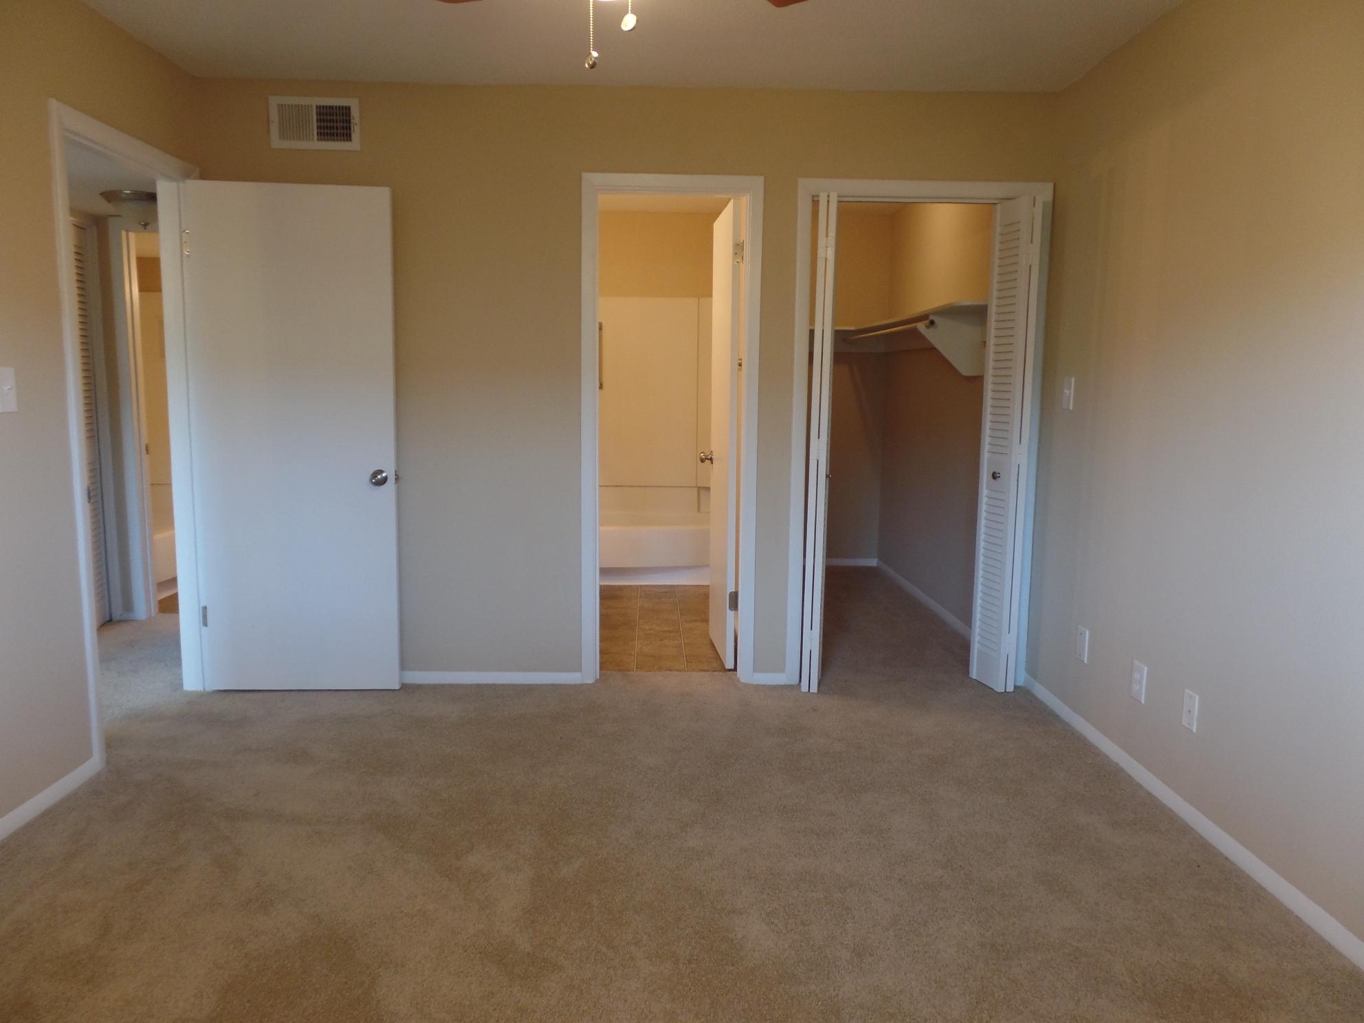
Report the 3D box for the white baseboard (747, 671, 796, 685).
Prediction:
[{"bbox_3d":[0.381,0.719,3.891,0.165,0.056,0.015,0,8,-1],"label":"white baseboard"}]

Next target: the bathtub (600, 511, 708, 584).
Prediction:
[{"bbox_3d":[-0.388,0.240,6.201,1.500,0.380,0.760,0,8,-1],"label":"bathtub"}]

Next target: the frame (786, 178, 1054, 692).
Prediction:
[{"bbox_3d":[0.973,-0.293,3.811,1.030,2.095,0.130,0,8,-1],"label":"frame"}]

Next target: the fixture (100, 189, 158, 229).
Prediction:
[{"bbox_3d":[-2.368,-1.333,3.992,0.390,0.170,0.390,0,8,-1],"label":"fixture"}]

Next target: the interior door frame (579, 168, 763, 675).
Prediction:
[{"bbox_3d":[-0.048,-0.306,3.803,0.730,2.103,0.120,0,8,-1],"label":"interior door frame"}]

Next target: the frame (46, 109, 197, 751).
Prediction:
[{"bbox_3d":[-1.949,-0.248,3.255,0.120,2.090,0.870,0,8,-1],"label":"frame"}]

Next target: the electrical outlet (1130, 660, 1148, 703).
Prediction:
[{"bbox_3d":[1.494,0.560,2.970,0.010,0.117,0.073,0,8,-1],"label":"electrical outlet"}]

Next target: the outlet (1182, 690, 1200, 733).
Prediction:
[{"bbox_3d":[1.499,0.588,2.682,0.010,0.114,0.071,0,8,-1],"label":"outlet"}]

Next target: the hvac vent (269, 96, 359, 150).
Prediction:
[{"bbox_3d":[-1.444,-1.527,3.562,0.350,0.197,0.020,0,8,-1],"label":"hvac vent"}]

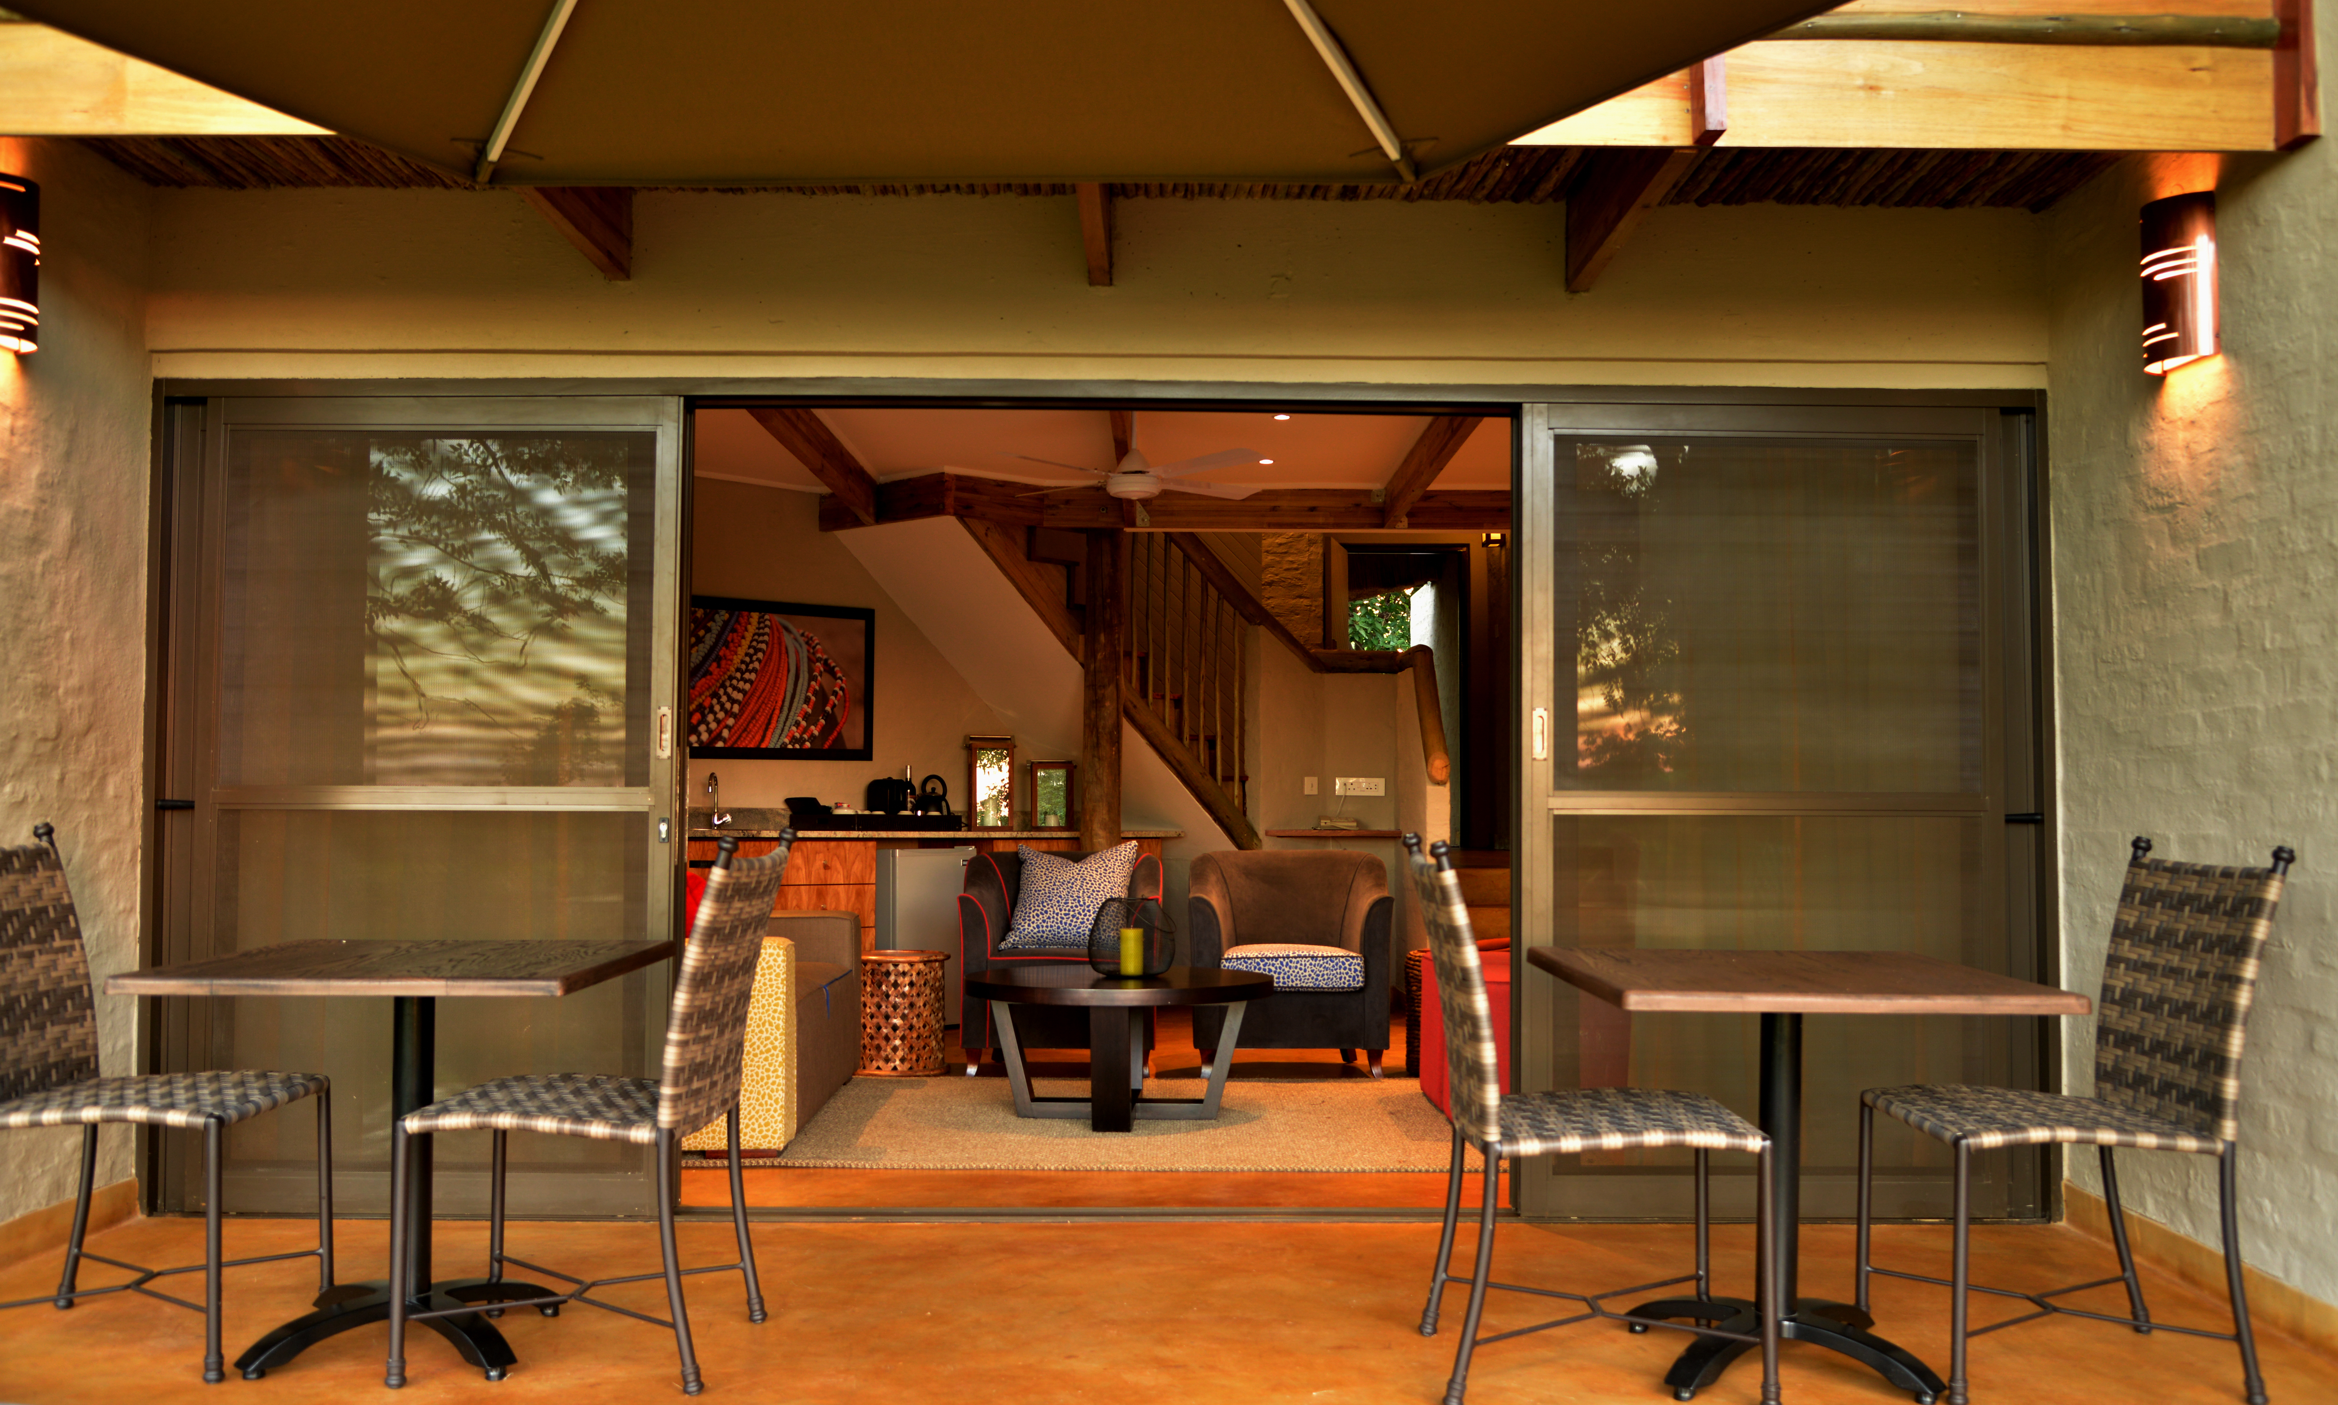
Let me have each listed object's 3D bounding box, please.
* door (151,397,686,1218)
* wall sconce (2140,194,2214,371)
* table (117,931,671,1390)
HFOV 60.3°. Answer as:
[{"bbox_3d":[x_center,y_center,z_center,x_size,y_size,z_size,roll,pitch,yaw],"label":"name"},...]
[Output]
[{"bbox_3d":[-1.902,0.262,5.114,1.350,2.070,0.070,0,-2,0],"label":"door"},{"bbox_3d":[2.233,-0.925,4.503,0.115,0.365,0.220,0,-3,0],"label":"wall sconce"},{"bbox_3d":[-1.441,0.865,3.886,0.780,0.740,0.890,0,-3,0],"label":"table"}]

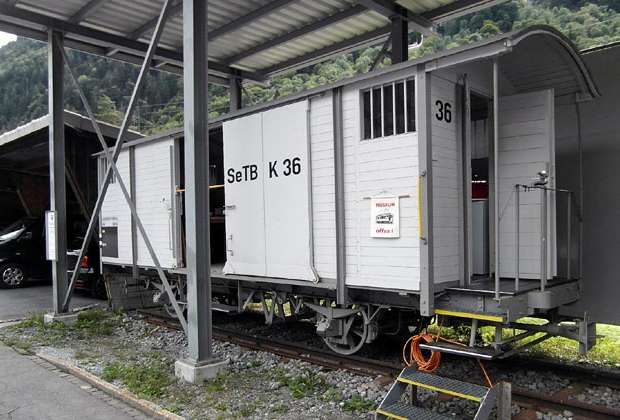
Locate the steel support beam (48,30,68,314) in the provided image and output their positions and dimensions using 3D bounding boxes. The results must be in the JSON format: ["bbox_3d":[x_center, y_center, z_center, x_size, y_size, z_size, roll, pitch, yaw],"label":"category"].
[{"bbox_3d":[-4.389,-0.669,7.300,0.200,4.950,0.200,-2,-2,41],"label":"steel support beam"}]

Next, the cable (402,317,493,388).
[{"bbox_3d":[1.242,1.306,3.850,0.780,0.480,0.300,-2,-2,41],"label":"cable"}]

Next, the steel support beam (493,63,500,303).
[{"bbox_3d":[1.658,-0.281,3.740,0.037,2.130,0.037,-2,-2,41],"label":"steel support beam"}]

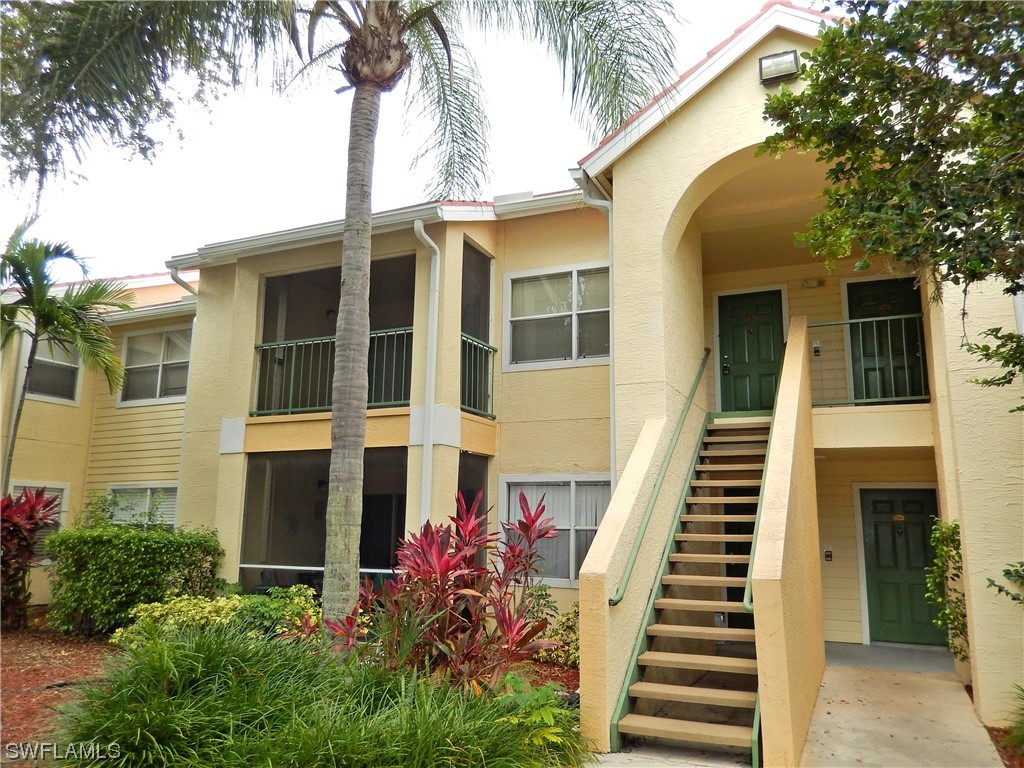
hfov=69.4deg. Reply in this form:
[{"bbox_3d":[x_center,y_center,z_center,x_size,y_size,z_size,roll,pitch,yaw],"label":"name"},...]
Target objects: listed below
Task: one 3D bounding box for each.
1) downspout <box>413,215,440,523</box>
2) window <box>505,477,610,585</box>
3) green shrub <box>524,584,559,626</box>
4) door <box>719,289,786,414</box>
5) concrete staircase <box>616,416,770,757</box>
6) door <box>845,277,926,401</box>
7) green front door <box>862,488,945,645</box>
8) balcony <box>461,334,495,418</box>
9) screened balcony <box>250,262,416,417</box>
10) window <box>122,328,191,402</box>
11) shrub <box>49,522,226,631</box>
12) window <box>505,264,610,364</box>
[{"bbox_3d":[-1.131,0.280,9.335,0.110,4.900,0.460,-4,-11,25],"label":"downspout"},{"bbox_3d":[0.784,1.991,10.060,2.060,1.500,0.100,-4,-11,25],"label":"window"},{"bbox_3d":[0.385,2.953,9.606,0.520,0.700,0.500,-4,-11,25],"label":"green shrub"},{"bbox_3d":[3.671,-0.398,11.268,0.930,2.030,0.060,-4,-11,25],"label":"door"},{"bbox_3d":[2.020,1.439,7.099,0.990,2.970,4.170,-4,-11,25],"label":"concrete staircase"},{"bbox_3d":[5.337,-0.511,10.497,0.930,2.030,0.060,-4,-11,25],"label":"door"},{"bbox_3d":[5.292,2.455,9.989,0.930,2.030,0.060,-4,-11,25],"label":"green front door"},{"bbox_3d":[-0.454,-0.077,10.479,0.060,1.090,1.120,-4,-11,25],"label":"balcony"},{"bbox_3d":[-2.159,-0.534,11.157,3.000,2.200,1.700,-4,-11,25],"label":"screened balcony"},{"bbox_3d":[-6.820,-0.342,14.212,2.130,1.490,0.100,-4,-11,25],"label":"window"},{"bbox_3d":[-5.488,2.775,10.634,2.200,1.420,1.100,-4,-11,25],"label":"shrub"},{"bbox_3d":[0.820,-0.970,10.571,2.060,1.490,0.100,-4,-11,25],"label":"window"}]

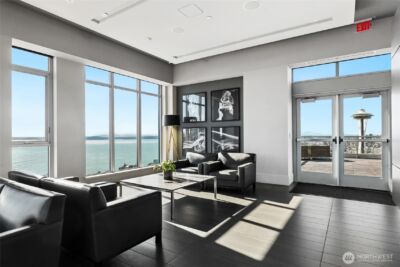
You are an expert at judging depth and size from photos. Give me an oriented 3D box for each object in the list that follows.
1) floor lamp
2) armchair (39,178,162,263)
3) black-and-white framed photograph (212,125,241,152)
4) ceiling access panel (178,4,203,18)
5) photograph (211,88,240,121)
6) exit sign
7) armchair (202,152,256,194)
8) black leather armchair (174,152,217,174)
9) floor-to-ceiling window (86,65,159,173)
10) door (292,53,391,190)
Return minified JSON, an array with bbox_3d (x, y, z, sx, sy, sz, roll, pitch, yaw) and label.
[{"bbox_3d":[-0.780,0.362,6.326,0.490,1.740,0.490,0,0,33],"label":"floor lamp"},{"bbox_3d":[-1.027,0.832,2.374,0.889,0.755,0.816,0,0,33],"label":"armchair"},{"bbox_3d":[0.708,0.261,6.236,0.891,0.891,0.035,0,0,33],"label":"black-and-white framed photograph"},{"bbox_3d":[-0.176,-2.237,4.046,0.330,0.020,0.330,0,0,33],"label":"ceiling access panel"},{"bbox_3d":[0.705,-0.785,6.243,0.891,0.891,0.035,0,0,33],"label":"photograph"},{"bbox_3d":[3.230,-2.118,4.376,0.270,0.200,0.050,0,0,33],"label":"exit sign"},{"bbox_3d":[0.687,0.846,4.941,0.889,0.755,0.816,0,0,30],"label":"armchair"},{"bbox_3d":[-0.101,0.851,5.483,0.889,0.755,0.816,0,0,31],"label":"black leather armchair"},{"bbox_3d":[-1.874,-0.254,5.872,0.110,2.520,2.400,0,0,33],"label":"floor-to-ceiling window"},{"bbox_3d":[3.171,-0.227,5.132,1.950,2.890,0.110,0,0,33],"label":"door"}]

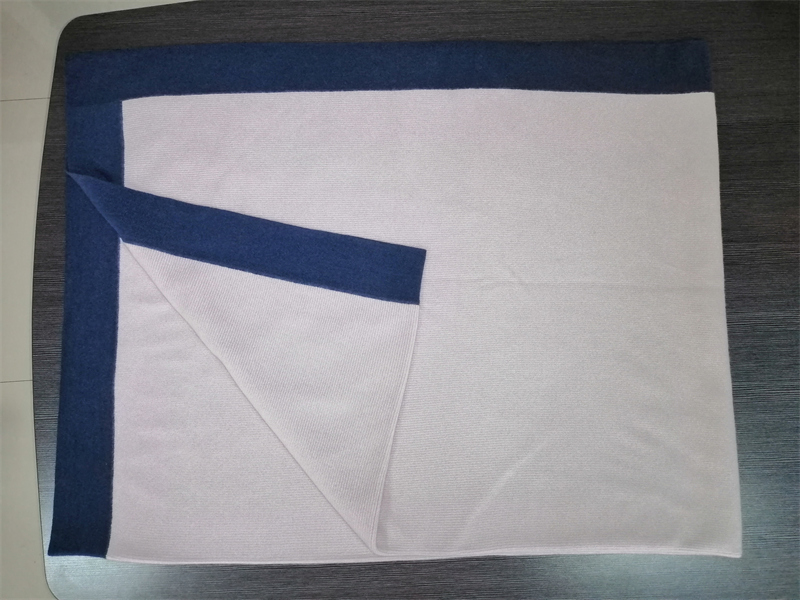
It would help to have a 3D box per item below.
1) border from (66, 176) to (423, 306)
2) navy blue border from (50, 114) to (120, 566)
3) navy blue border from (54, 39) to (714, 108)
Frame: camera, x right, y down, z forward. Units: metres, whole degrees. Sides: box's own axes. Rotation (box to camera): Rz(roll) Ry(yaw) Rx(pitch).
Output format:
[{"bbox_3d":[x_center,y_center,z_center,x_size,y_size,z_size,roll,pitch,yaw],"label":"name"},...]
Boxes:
[{"bbox_3d":[-0.233,-0.090,0.885,0.553,0.015,0.081,12,85,3],"label":"border"},{"bbox_3d":[-0.460,0.034,0.894,0.092,0.012,0.674,-1,85,1],"label":"navy blue border"},{"bbox_3d":[-0.024,-0.349,0.917,0.982,0.012,0.091,-1,85,1],"label":"navy blue border"}]

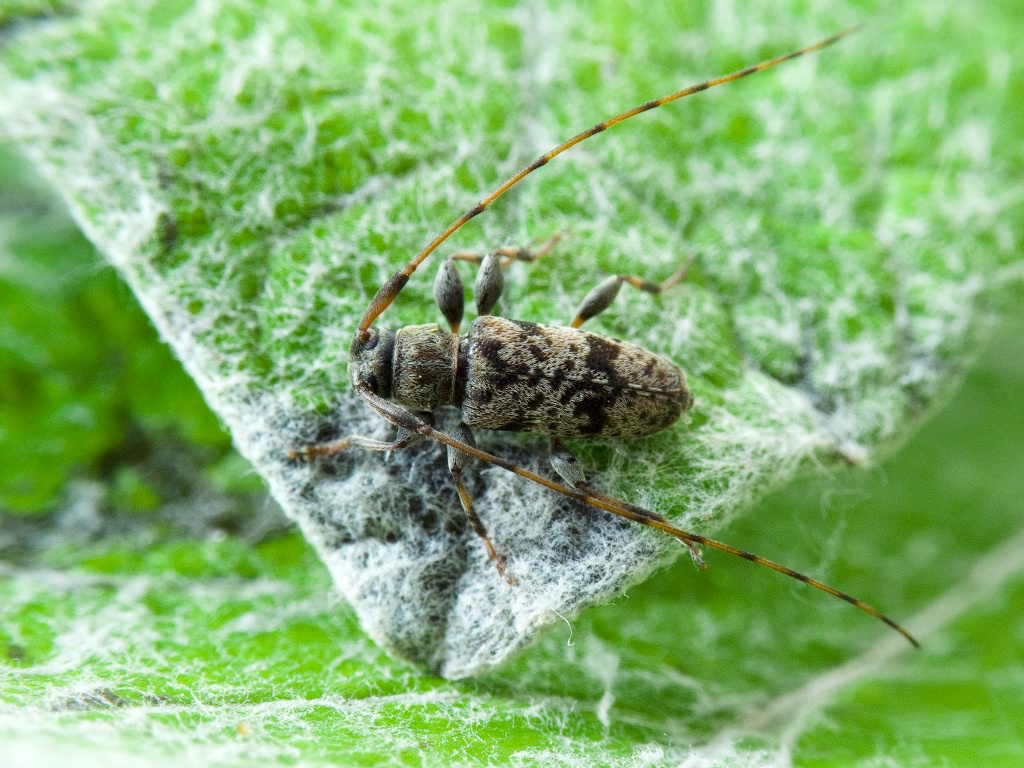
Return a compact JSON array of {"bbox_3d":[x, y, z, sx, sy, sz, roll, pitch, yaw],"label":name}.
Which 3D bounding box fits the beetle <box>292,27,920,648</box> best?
[{"bbox_3d":[0.003,-0.002,0.055,0.014,0.003,0.013,6,83,1],"label":"beetle"}]

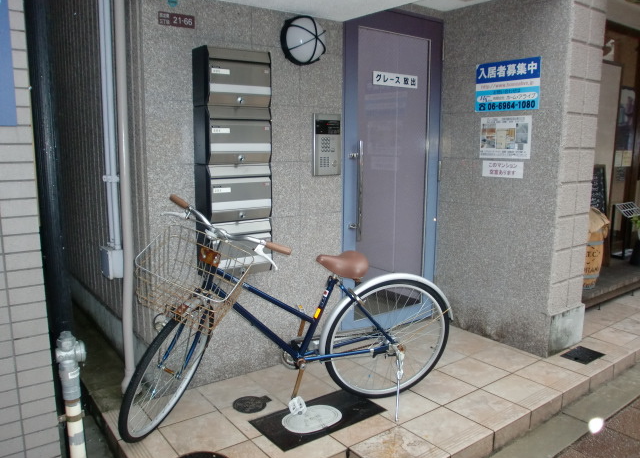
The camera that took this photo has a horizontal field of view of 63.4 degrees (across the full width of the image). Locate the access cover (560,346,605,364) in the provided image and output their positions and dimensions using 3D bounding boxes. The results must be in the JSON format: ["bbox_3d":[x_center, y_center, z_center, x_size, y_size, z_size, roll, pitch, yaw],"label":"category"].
[{"bbox_3d":[1.622,0.783,3.194,0.253,0.020,0.165,-7,11,-37],"label":"access cover"}]

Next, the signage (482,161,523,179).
[{"bbox_3d":[1.148,-0.373,3.263,0.005,0.099,0.286,-7,11,-37],"label":"signage"}]

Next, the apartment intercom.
[{"bbox_3d":[0.049,-0.492,3.040,0.192,0.358,0.035,-7,11,-37],"label":"apartment intercom"}]

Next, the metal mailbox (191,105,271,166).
[{"bbox_3d":[-0.426,-0.462,2.586,0.338,0.274,0.177,-7,11,-37],"label":"metal mailbox"}]

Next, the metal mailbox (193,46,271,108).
[{"bbox_3d":[-0.426,-0.732,2.543,0.338,0.270,0.177,-7,11,-37],"label":"metal mailbox"}]

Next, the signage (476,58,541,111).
[{"bbox_3d":[1.145,-0.881,3.188,0.010,0.299,0.447,-7,11,-37],"label":"signage"}]

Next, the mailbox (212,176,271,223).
[{"bbox_3d":[-0.427,-0.190,2.628,0.338,0.273,0.177,-7,11,-37],"label":"mailbox"}]

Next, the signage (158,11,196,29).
[{"bbox_3d":[-0.666,-0.976,2.425,0.176,0.060,0.010,-7,11,-37],"label":"signage"}]

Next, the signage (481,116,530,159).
[{"bbox_3d":[1.151,-0.567,3.229,0.005,0.258,0.357,-7,11,-37],"label":"signage"}]

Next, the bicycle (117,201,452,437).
[{"bbox_3d":[-0.083,0.379,2.320,1.611,1.050,0.662,-2,9,-16],"label":"bicycle"}]

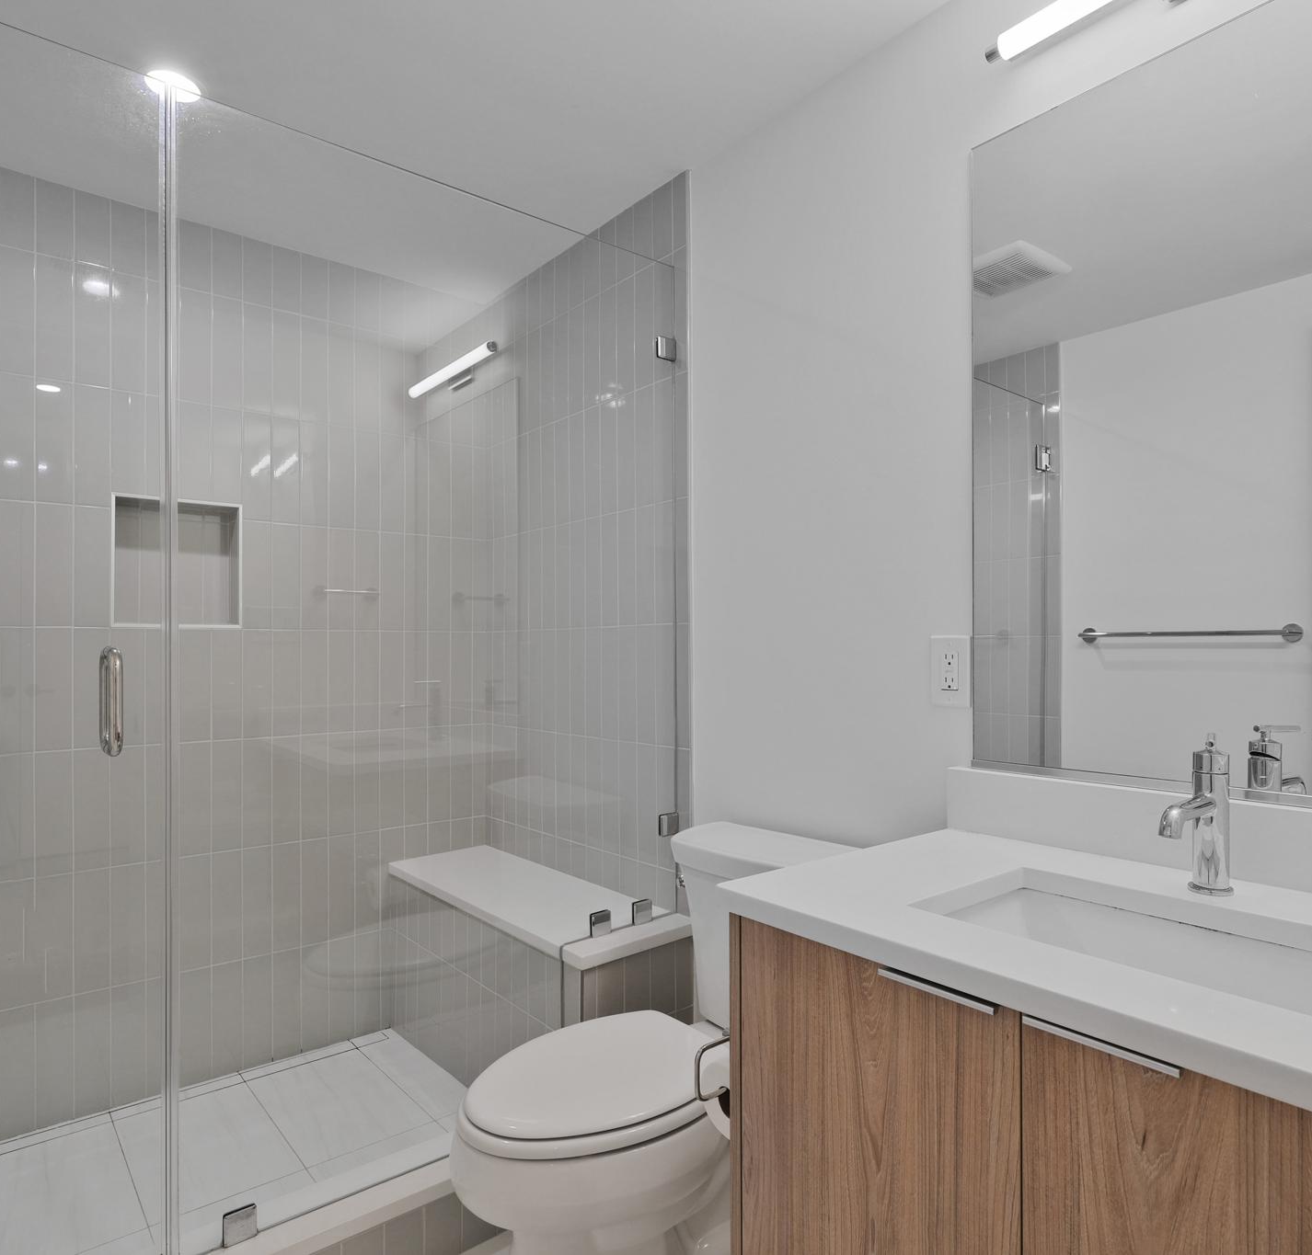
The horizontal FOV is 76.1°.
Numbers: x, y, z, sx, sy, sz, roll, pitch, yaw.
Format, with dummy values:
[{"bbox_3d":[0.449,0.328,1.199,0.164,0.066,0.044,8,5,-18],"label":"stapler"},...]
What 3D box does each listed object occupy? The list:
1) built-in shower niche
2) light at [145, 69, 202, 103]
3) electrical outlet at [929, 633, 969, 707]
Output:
[{"bbox_3d":[-1.304,-0.169,2.276,0.303,0.340,0.108,1,-1,-39],"label":"built-in shower niche"},{"bbox_3d":[-0.991,-1.108,1.718,0.110,0.020,0.110,1,-1,-39],"label":"light"},{"bbox_3d":[0.515,0.077,1.470,0.010,0.123,0.079,1,-1,-39],"label":"electrical outlet"}]

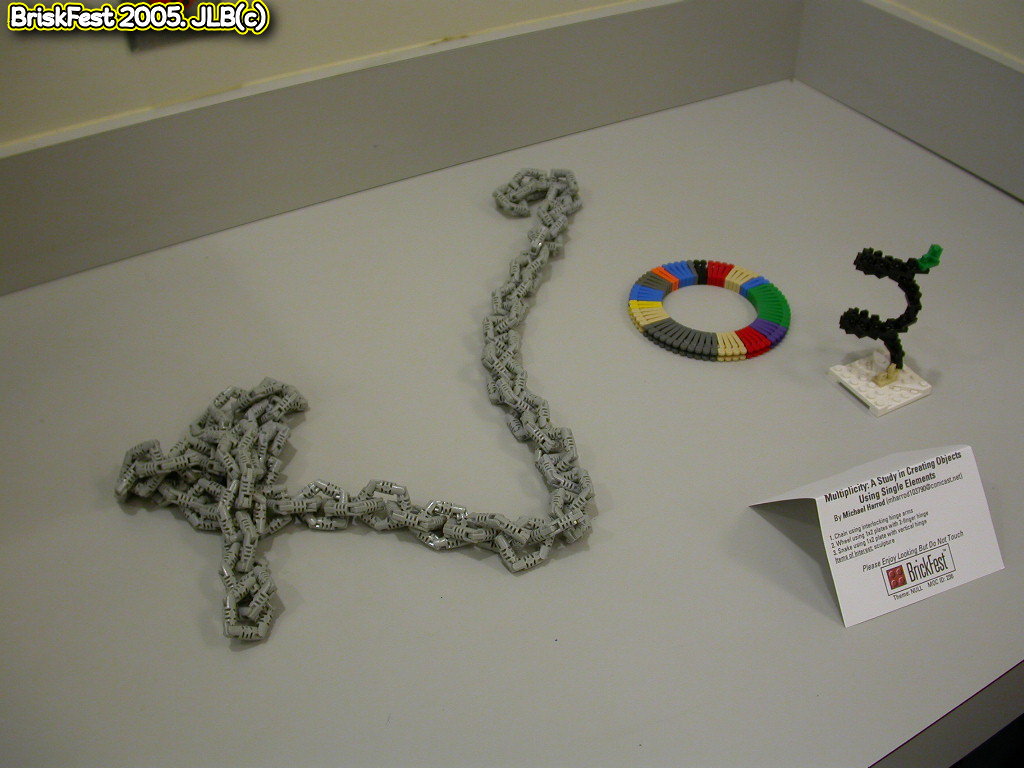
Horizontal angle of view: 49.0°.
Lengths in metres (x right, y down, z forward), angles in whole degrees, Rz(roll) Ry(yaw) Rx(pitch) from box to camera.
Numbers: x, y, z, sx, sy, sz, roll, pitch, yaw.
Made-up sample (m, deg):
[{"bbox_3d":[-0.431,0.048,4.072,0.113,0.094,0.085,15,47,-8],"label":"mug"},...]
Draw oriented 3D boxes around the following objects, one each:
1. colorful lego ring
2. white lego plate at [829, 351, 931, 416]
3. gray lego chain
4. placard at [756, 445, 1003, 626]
[{"bbox_3d":[0.143,-0.055,0.810,0.115,0.008,0.115,1,39,-1],"label":"colorful lego ring"},{"bbox_3d":[0.245,-0.002,0.749,0.048,0.008,0.048,-19,44,-23],"label":"white lego plate"},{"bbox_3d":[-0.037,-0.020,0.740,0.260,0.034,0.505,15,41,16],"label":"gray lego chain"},{"bbox_3d":[0.207,0.067,0.627,0.108,0.054,0.095,-15,42,-19],"label":"placard"}]

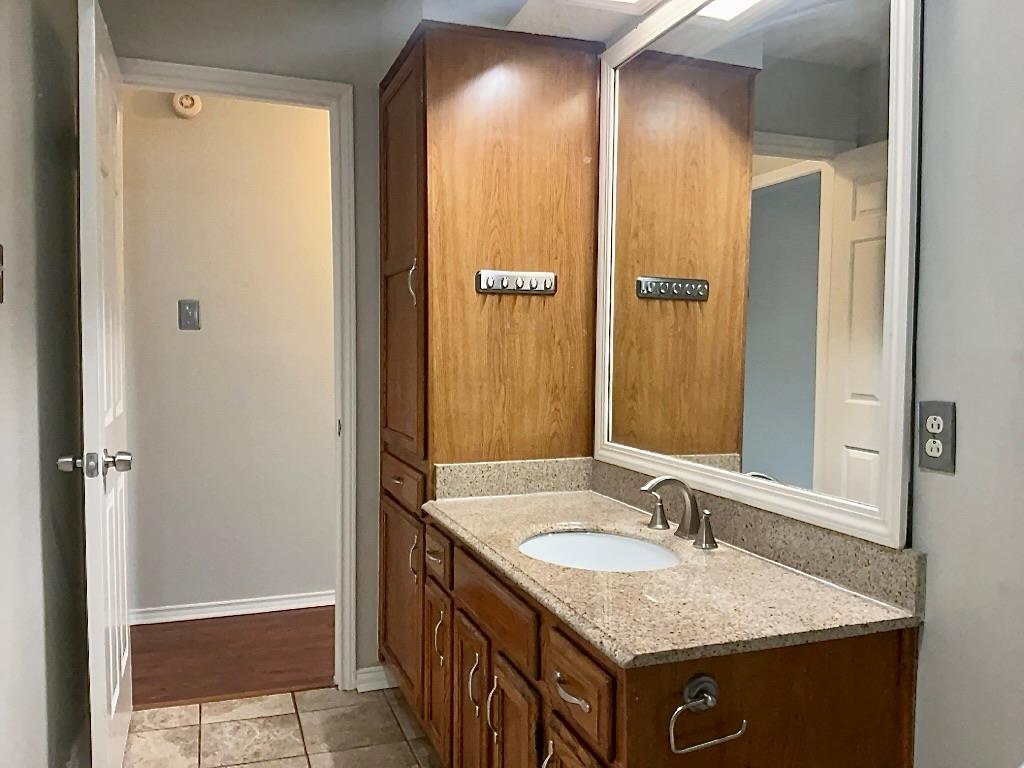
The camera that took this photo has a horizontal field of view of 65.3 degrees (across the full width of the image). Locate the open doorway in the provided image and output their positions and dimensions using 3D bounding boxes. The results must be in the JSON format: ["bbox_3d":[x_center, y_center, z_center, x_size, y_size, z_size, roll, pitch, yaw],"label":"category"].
[{"bbox_3d":[-0.957,0.036,2.724,0.817,2.134,0.130,-1,3,-21],"label":"open doorway"}]

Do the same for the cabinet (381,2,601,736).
[{"bbox_3d":[-0.099,0.041,2.654,0.544,2.139,0.637,-1,3,-21],"label":"cabinet"}]

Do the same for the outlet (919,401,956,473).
[{"bbox_3d":[0.694,0.085,1.307,0.009,0.114,0.070,-1,3,-21],"label":"outlet"}]

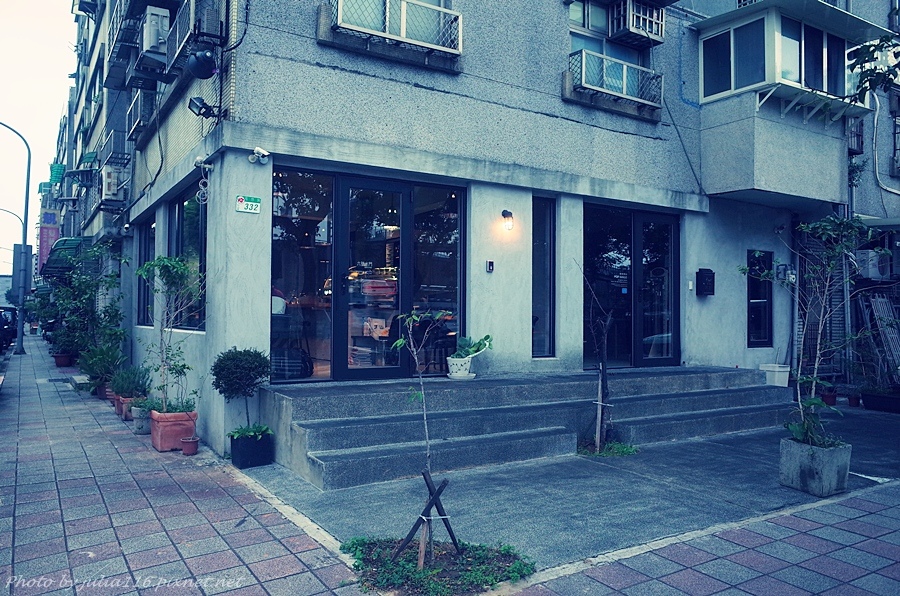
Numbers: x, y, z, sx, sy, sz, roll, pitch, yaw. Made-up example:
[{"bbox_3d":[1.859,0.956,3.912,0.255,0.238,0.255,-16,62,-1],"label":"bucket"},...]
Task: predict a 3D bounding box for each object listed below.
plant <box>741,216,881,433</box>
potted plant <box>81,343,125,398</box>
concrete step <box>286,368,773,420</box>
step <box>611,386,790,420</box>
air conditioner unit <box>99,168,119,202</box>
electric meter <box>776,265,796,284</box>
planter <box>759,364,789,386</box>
[{"bbox_3d":[3.140,0.273,6.050,1.120,1.880,0.950,0,-2,27],"label":"plant"},{"bbox_3d":[-5.970,1.271,12.000,0.720,0.930,0.700,1,-2,-26],"label":"potted plant"},{"bbox_3d":[1.255,1.086,8.553,6.931,0.212,1.058,1,-1,-31],"label":"concrete step"},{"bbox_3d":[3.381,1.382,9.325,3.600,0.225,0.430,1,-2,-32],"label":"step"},{"bbox_3d":[-6.182,-2.025,12.681,0.280,0.580,0.780,1,-2,-32],"label":"air conditioner unit"},{"bbox_3d":[6.023,-0.421,12.503,0.290,0.320,0.160,1,-2,-32],"label":"electric meter"},{"bbox_3d":[4.593,1.085,9.874,0.275,0.312,0.275,1,-1,-31],"label":"planter"}]

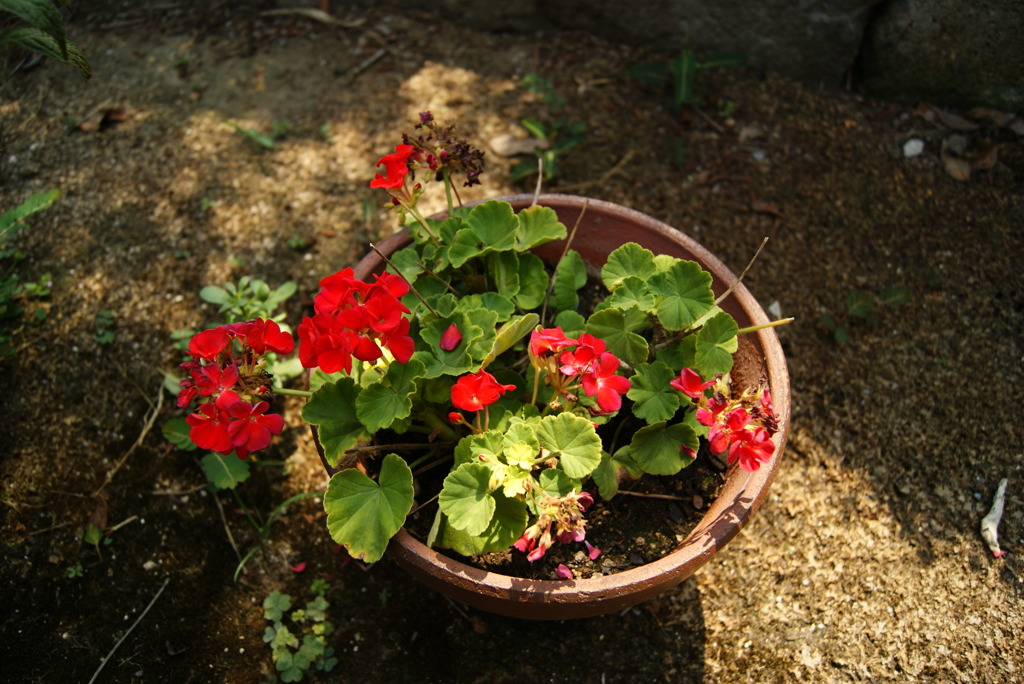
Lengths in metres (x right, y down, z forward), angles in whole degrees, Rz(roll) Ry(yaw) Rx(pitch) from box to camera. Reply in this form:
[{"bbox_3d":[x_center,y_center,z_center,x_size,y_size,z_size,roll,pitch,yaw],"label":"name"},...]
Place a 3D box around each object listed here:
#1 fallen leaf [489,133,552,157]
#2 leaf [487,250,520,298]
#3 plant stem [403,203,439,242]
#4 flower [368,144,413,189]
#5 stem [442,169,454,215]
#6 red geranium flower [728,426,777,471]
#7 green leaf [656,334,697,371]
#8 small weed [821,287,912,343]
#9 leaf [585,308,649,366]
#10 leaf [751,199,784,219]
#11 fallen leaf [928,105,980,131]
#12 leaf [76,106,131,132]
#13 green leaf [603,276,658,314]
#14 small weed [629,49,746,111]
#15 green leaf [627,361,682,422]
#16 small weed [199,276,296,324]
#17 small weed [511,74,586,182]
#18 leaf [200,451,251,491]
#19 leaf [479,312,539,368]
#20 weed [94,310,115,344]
[{"bbox_3d":[0.008,-0.239,0.928,0.074,0.013,0.034,2,53,0],"label":"fallen leaf"},{"bbox_3d":[-0.007,-0.054,0.617,0.028,0.043,0.014,2,29,-1],"label":"leaf"},{"bbox_3d":[-0.083,-0.110,0.706,0.006,0.048,0.006,-43,26,1],"label":"plant stem"},{"bbox_3d":[-0.095,-0.139,0.608,0.031,0.030,0.032,-25,58,-19],"label":"flower"},{"bbox_3d":[-0.053,-0.125,0.640,0.005,0.050,0.005,-3,49,4],"label":"stem"},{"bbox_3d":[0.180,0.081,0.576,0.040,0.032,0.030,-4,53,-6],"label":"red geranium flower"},{"bbox_3d":[0.126,0.008,0.584,0.034,0.012,0.034,17,74,11],"label":"green leaf"},{"bbox_3d":[0.360,-0.028,0.781,0.092,0.027,0.062,3,53,0],"label":"small weed"},{"bbox_3d":[0.076,-0.003,0.557,0.045,0.014,0.045,-44,75,-11],"label":"leaf"},{"bbox_3d":[0.293,-0.153,0.882,0.046,0.009,0.022,31,58,19],"label":"leaf"},{"bbox_3d":[0.629,-0.319,1.092,0.068,0.015,0.023,38,60,25],"label":"fallen leaf"},{"bbox_3d":[-0.501,-0.273,0.942,0.065,0.015,0.034,2,53,0],"label":"leaf"},{"bbox_3d":[0.094,-0.038,0.619,0.042,0.012,0.034,-5,68,-3],"label":"green leaf"},{"bbox_3d":[0.227,-0.339,0.995,0.145,0.040,0.080,3,53,0],"label":"small weed"},{"bbox_3d":[0.102,0.036,0.548,0.041,0.013,0.047,2,70,6],"label":"green leaf"},{"bbox_3d":[-0.258,-0.036,0.750,0.090,0.042,0.058,3,53,0],"label":"small weed"},{"bbox_3d":[0.051,-0.303,1.084,0.107,0.050,0.177,4,53,0],"label":"small weed"},{"bbox_3d":[-0.251,0.114,0.674,0.040,0.011,0.029,-14,64,-8],"label":"leaf"},{"bbox_3d":[-0.002,-0.001,0.584,0.055,0.044,0.016,-31,97,-10],"label":"leaf"},{"bbox_3d":[-0.458,-0.018,0.864,0.022,0.017,0.039,4,53,0],"label":"weed"}]

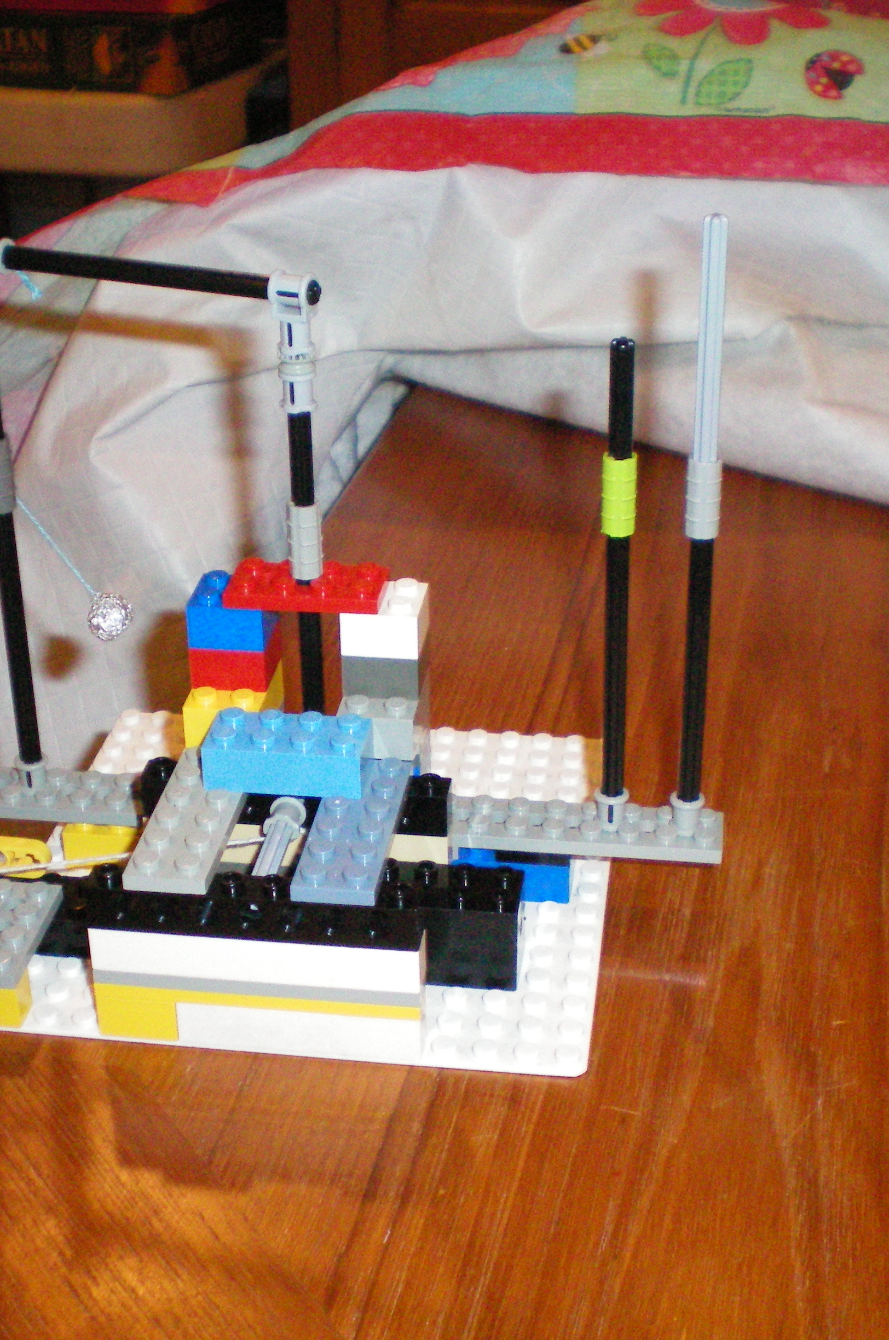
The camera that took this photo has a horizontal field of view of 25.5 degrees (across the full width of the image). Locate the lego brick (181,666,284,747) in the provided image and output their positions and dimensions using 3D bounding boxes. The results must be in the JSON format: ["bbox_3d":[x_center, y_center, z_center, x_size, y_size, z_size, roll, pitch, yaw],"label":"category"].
[{"bbox_3d":[-0.044,0.006,0.416,0.016,0.011,0.024,3,28,7],"label":"lego brick"}]

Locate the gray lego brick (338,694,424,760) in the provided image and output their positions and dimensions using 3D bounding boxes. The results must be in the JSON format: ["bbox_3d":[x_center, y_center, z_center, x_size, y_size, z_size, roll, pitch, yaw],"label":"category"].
[{"bbox_3d":[-0.013,0.007,0.409,0.016,0.011,0.024,3,28,7],"label":"gray lego brick"}]

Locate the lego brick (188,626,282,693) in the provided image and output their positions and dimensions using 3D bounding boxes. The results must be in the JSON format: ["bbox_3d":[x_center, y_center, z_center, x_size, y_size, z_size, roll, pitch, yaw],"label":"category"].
[{"bbox_3d":[-0.044,-0.005,0.412,0.016,0.011,0.016,3,28,7],"label":"lego brick"}]

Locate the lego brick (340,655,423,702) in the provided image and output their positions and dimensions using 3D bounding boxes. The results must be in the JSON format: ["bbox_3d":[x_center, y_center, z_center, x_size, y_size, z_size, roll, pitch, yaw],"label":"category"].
[{"bbox_3d":[-0.012,-0.003,0.408,0.016,0.011,0.016,3,28,7],"label":"lego brick"}]

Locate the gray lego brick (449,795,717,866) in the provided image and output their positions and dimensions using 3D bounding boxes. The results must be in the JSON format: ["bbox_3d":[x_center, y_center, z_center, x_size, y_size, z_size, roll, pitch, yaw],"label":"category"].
[{"bbox_3d":[0.029,0.033,0.420,0.062,0.005,0.016,3,28,7],"label":"gray lego brick"}]

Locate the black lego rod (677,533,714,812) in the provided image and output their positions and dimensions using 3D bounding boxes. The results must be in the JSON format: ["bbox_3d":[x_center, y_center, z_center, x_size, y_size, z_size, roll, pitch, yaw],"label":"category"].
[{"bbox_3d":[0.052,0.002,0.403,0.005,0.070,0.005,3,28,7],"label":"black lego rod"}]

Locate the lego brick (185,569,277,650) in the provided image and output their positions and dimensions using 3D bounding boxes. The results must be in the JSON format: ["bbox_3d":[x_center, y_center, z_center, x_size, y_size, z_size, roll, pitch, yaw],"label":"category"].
[{"bbox_3d":[-0.044,-0.013,0.410,0.016,0.011,0.016,3,28,7],"label":"lego brick"}]

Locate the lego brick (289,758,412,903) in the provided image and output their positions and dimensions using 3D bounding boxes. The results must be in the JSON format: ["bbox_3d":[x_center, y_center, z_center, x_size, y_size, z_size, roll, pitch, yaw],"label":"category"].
[{"bbox_3d":[-0.017,0.030,0.383,0.016,0.005,0.048,3,28,7],"label":"lego brick"}]

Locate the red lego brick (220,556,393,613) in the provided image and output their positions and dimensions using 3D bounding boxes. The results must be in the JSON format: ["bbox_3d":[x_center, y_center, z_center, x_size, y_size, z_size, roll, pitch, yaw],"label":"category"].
[{"bbox_3d":[-0.028,-0.018,0.405,0.032,0.005,0.016,3,28,7],"label":"red lego brick"}]

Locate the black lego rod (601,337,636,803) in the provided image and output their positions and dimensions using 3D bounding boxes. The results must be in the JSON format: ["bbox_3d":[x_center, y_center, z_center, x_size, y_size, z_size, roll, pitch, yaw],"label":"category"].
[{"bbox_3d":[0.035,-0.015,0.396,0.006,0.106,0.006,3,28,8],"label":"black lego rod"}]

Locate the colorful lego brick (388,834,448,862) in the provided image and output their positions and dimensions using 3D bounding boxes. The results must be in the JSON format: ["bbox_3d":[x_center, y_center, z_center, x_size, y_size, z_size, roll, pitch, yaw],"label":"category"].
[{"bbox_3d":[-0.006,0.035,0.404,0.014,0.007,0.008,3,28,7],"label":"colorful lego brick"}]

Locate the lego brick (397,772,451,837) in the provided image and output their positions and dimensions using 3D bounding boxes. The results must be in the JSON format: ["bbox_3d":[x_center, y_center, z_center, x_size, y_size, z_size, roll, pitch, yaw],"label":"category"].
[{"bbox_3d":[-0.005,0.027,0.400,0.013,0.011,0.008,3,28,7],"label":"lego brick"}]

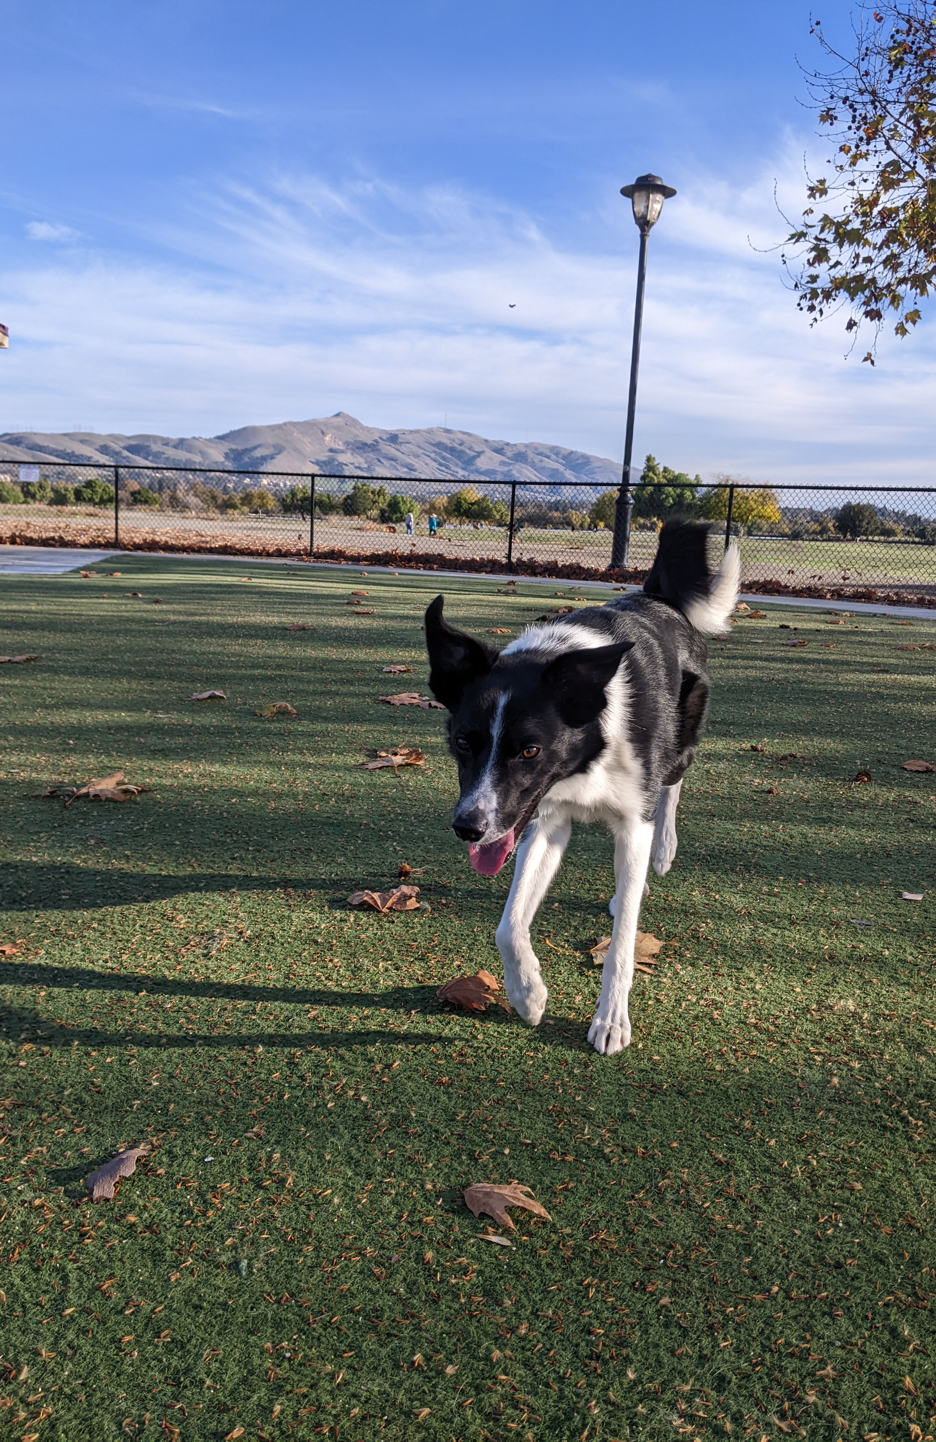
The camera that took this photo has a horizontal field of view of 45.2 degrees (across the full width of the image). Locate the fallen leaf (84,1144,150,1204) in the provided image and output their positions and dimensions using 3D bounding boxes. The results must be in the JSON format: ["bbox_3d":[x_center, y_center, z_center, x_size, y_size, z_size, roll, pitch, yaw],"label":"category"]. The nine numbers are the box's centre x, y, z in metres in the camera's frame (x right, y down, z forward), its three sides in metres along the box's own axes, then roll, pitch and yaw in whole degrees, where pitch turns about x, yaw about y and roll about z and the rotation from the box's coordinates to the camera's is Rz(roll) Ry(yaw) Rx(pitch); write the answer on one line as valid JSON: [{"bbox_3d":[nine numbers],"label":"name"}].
[{"bbox_3d":[-0.329,0.426,1.059,0.042,0.026,0.080,6,11,18],"label":"fallen leaf"}]

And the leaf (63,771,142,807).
[{"bbox_3d":[-0.787,0.147,2.424,0.178,0.050,0.140,0,11,-18],"label":"leaf"}]

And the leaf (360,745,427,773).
[{"bbox_3d":[-0.195,0.097,2.902,0.174,0.042,0.150,2,10,-4],"label":"leaf"}]

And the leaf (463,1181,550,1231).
[{"bbox_3d":[0.036,0.450,1.044,0.081,0.023,0.058,4,10,4],"label":"leaf"}]

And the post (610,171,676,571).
[{"bbox_3d":[2.249,-4.663,15.343,0.740,5.220,0.740,3,10,0],"label":"post"}]

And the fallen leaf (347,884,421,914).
[{"bbox_3d":[-0.138,0.292,1.844,0.124,0.036,0.075,2,10,-4],"label":"fallen leaf"}]

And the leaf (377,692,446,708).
[{"bbox_3d":[-0.196,-0.074,3.884,0.235,0.035,0.160,3,10,-3],"label":"leaf"}]

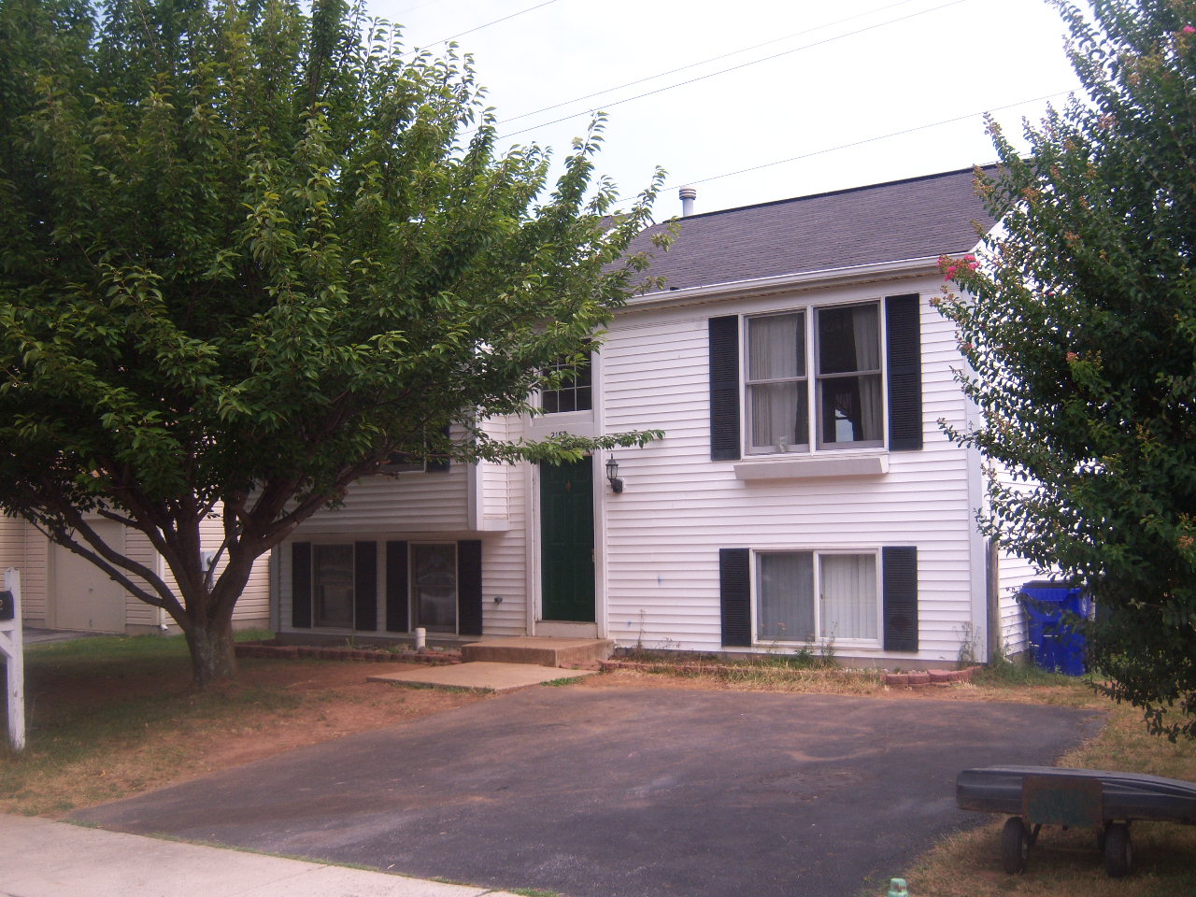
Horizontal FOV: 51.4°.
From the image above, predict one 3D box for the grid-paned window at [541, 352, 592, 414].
[{"bbox_3d":[-0.365,-0.876,15.389,0.772,0.859,0.070,-4,-5,31],"label":"grid-paned window"}]

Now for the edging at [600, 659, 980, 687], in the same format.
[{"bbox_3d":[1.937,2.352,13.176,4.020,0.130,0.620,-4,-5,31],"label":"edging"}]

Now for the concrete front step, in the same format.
[{"bbox_3d":[-0.717,2.417,14.723,1.350,0.207,1.240,-4,-5,31],"label":"concrete front step"}]

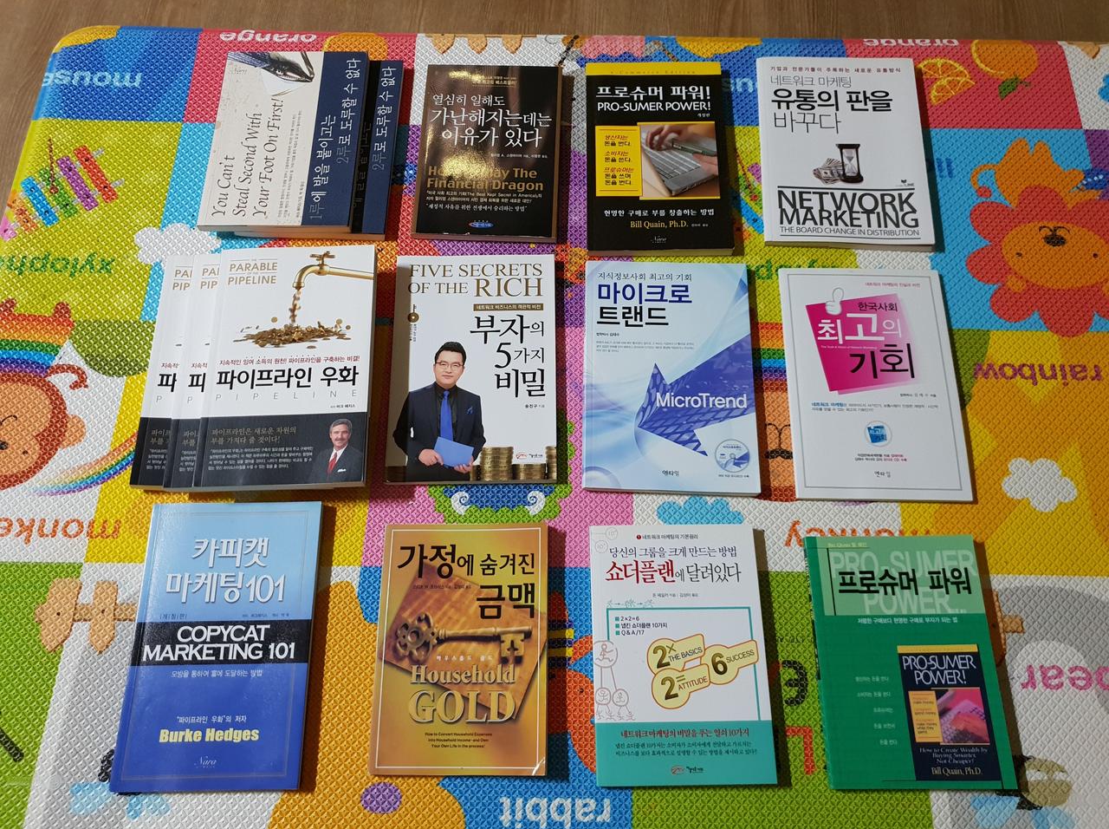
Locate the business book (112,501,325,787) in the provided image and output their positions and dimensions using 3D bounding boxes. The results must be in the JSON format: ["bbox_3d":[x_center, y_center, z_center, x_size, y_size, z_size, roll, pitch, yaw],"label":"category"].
[{"bbox_3d":[-0.278,0.189,0.699,0.149,0.009,0.231,-1,71,1],"label":"business book"}]

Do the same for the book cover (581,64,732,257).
[{"bbox_3d":[0.104,-0.262,0.847,0.141,0.013,0.224,0,71,1],"label":"book cover"}]

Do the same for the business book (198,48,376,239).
[{"bbox_3d":[-0.270,-0.279,0.846,0.147,0.013,0.209,1,71,1],"label":"business book"}]

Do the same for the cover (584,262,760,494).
[{"bbox_3d":[0.105,-0.037,0.769,0.154,0.012,0.223,1,71,1],"label":"cover"}]

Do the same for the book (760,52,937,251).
[{"bbox_3d":[0.290,-0.268,0.846,0.163,0.012,0.221,2,71,2],"label":"book"}]

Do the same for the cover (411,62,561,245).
[{"bbox_3d":[-0.066,-0.270,0.854,0.143,0.011,0.205,2,71,2],"label":"cover"}]

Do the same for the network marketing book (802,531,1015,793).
[{"bbox_3d":[0.287,0.199,0.684,0.142,0.011,0.197,-1,71,1],"label":"network marketing book"}]

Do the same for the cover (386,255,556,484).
[{"bbox_3d":[-0.075,-0.046,0.777,0.152,0.010,0.225,-1,71,1],"label":"cover"}]

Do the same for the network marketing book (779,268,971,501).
[{"bbox_3d":[0.290,-0.031,0.766,0.152,0.007,0.225,1,71,1],"label":"network marketing book"}]

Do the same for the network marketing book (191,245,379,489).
[{"bbox_3d":[-0.239,-0.047,0.758,0.146,0.011,0.231,-2,71,0],"label":"network marketing book"}]

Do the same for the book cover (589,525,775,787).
[{"bbox_3d":[0.103,0.195,0.689,0.140,0.011,0.204,-1,71,1],"label":"book cover"}]

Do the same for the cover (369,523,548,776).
[{"bbox_3d":[-0.076,0.191,0.693,0.139,0.012,0.199,0,71,1],"label":"cover"}]

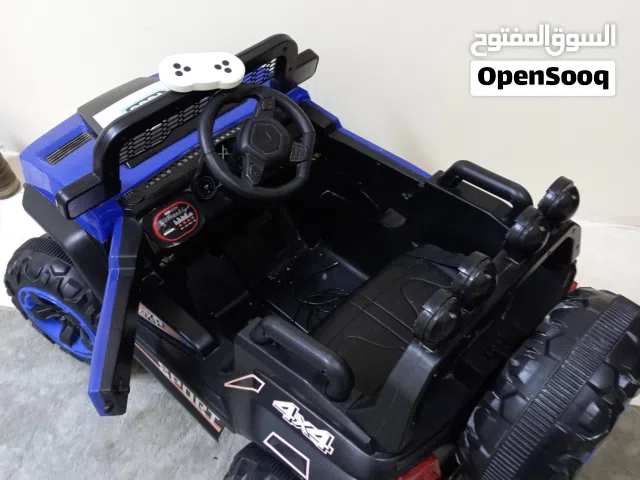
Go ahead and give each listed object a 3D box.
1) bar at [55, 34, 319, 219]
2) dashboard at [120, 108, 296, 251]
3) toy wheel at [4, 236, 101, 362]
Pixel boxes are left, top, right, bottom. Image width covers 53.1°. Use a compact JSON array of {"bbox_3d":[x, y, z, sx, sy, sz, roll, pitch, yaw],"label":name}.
[{"bbox_3d":[-0.207,-0.235,1.150,0.057,0.168,0.584,36,58,28],"label":"bar"},{"bbox_3d":[-0.186,-0.118,1.253,0.080,0.142,0.413,36,58,28],"label":"dashboard"},{"bbox_3d":[-0.528,0.144,1.423,0.356,0.356,0.134,21,52,18],"label":"toy wheel"}]

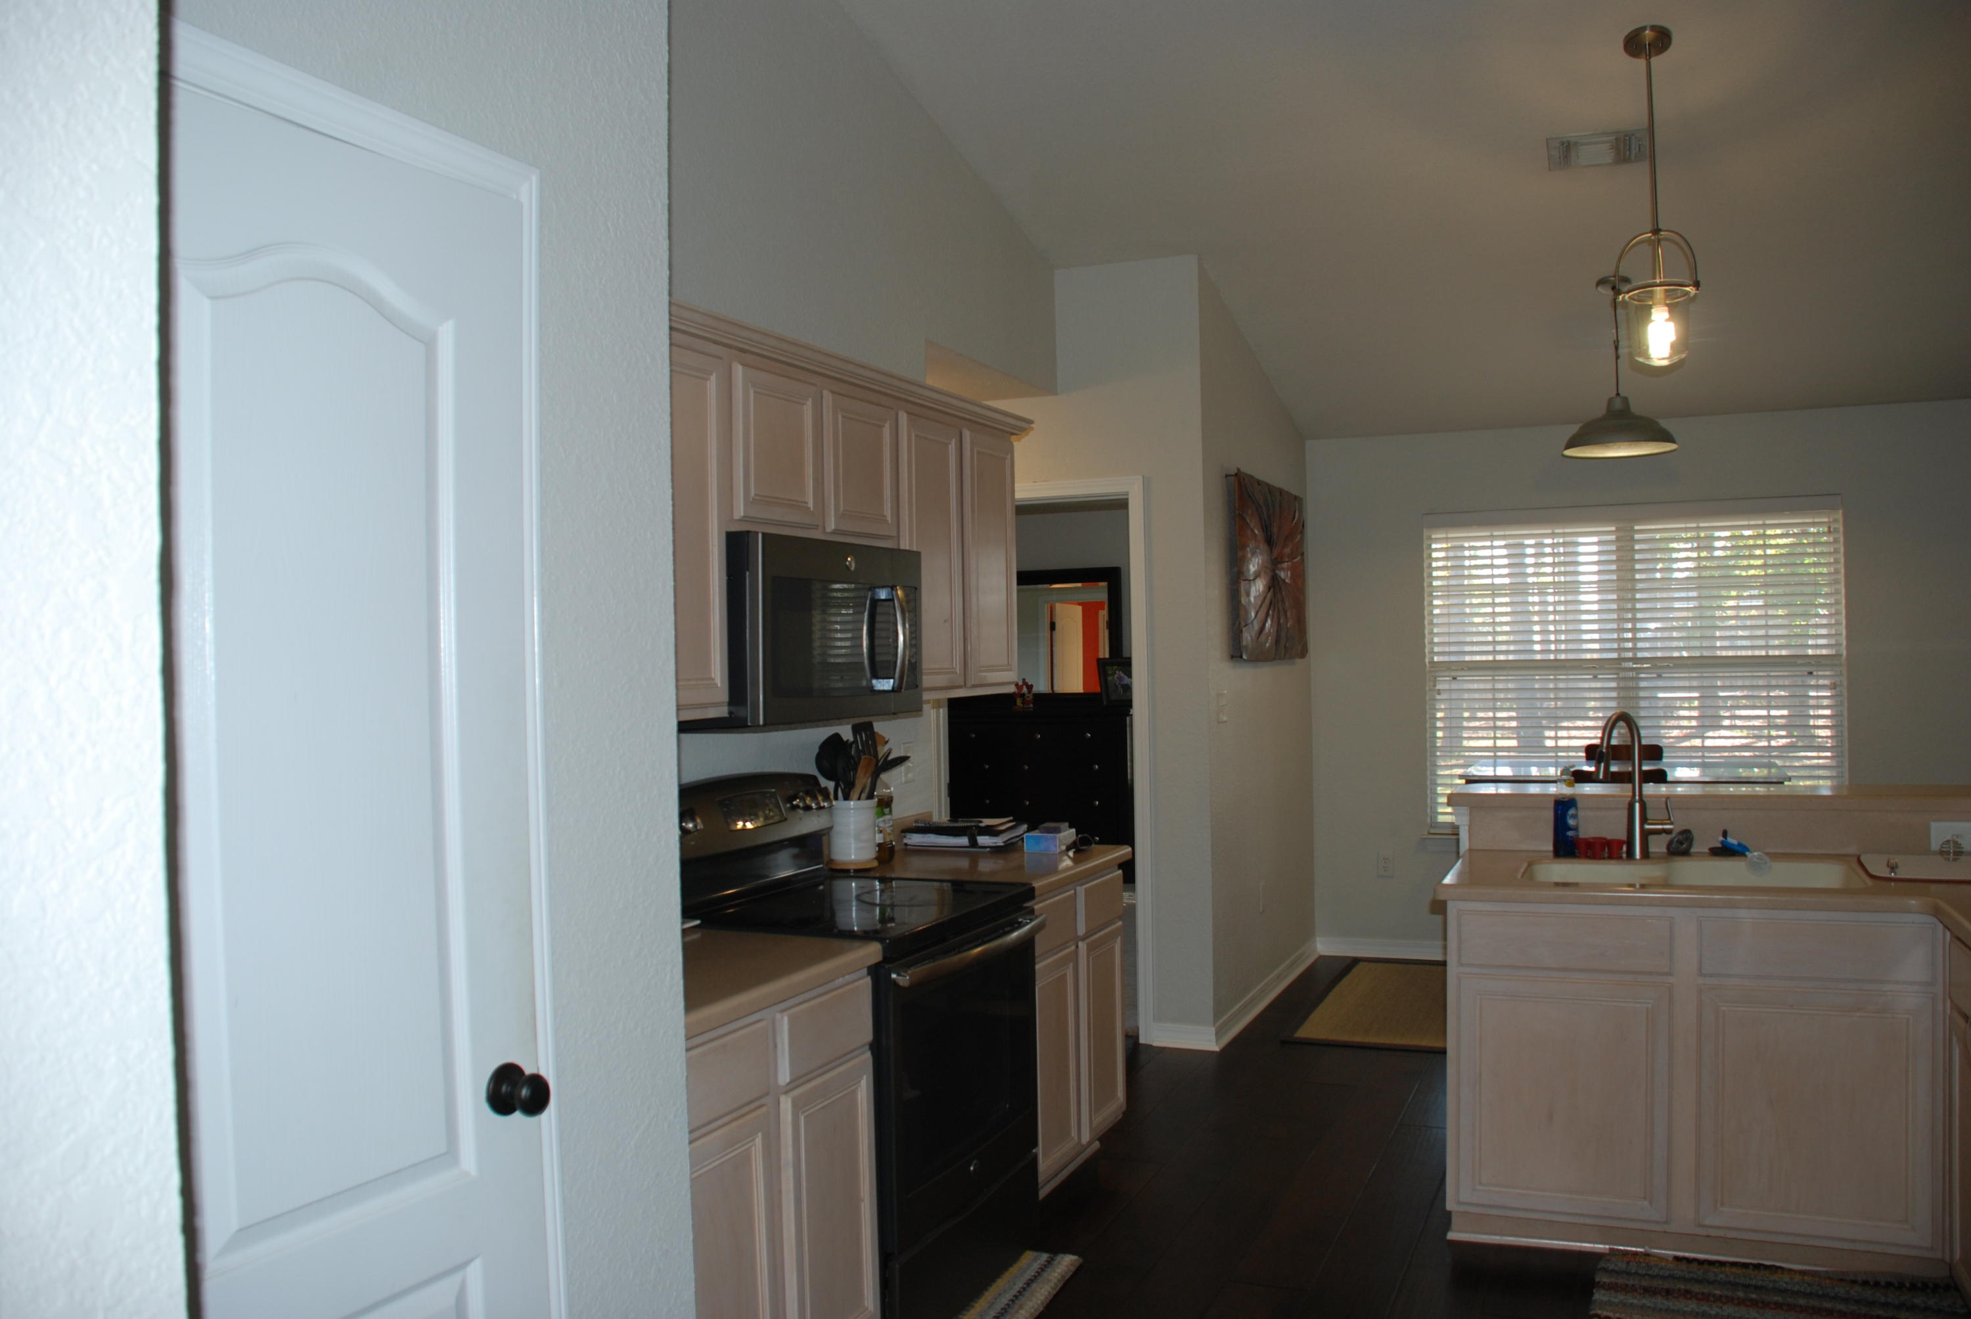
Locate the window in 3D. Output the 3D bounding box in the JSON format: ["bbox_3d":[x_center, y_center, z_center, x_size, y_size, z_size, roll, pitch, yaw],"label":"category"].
[{"bbox_3d":[2.844,0.059,6.561,1.716,1.464,0.070,-1,0,24],"label":"window"}]

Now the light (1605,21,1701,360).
[{"bbox_3d":[1.842,-1.276,4.054,0.209,0.951,0.200,-1,0,24],"label":"light"}]

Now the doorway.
[{"bbox_3d":[0.219,0.392,5.774,0.890,2.141,0.140,-1,0,24],"label":"doorway"}]

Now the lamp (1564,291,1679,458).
[{"bbox_3d":[2.308,-1.054,5.370,0.400,0.633,0.400,-1,0,24],"label":"lamp"}]

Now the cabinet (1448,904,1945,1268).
[{"bbox_3d":[1.720,1.005,3.635,1.041,0.853,0.600,-1,0,24],"label":"cabinet"}]

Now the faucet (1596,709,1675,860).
[{"bbox_3d":[1.681,0.328,3.813,0.220,0.398,0.130,-1,0,-33],"label":"faucet"}]

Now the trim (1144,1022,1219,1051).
[{"bbox_3d":[0.740,1.407,5.497,0.264,0.092,0.020,-1,0,24],"label":"trim"}]

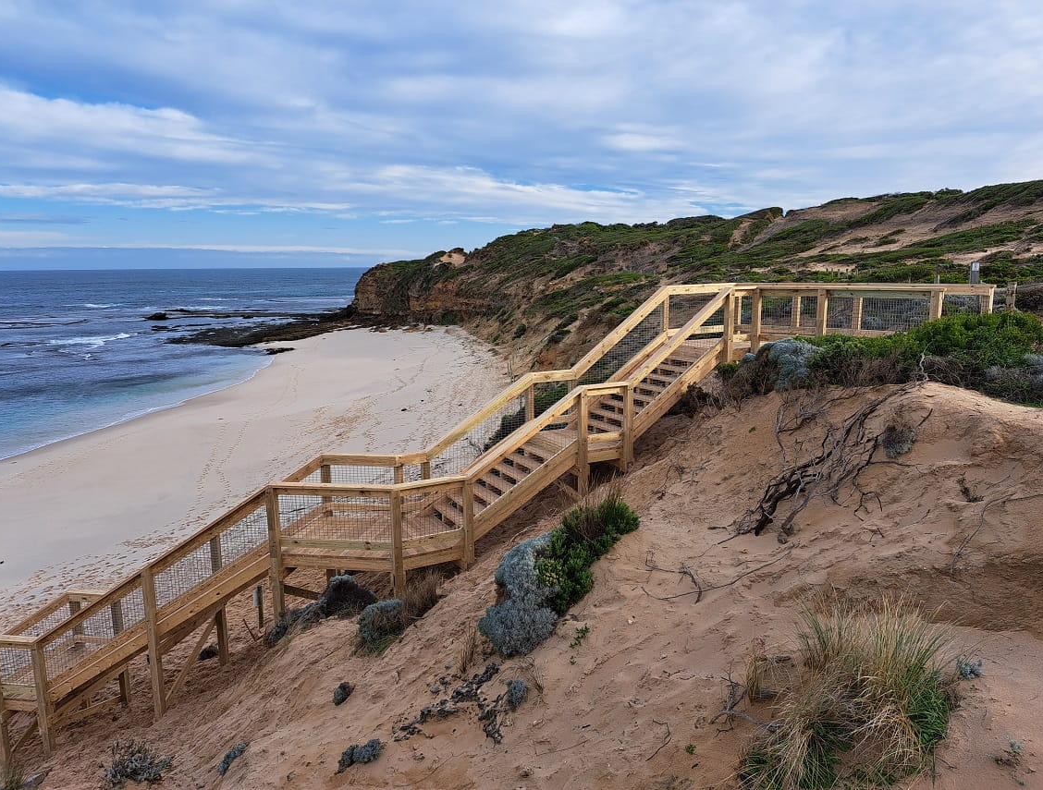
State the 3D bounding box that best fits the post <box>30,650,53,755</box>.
[{"bbox_3d":[-8.598,5.496,13.134,0.135,2.132,0.135,2,10,13],"label":"post"}]

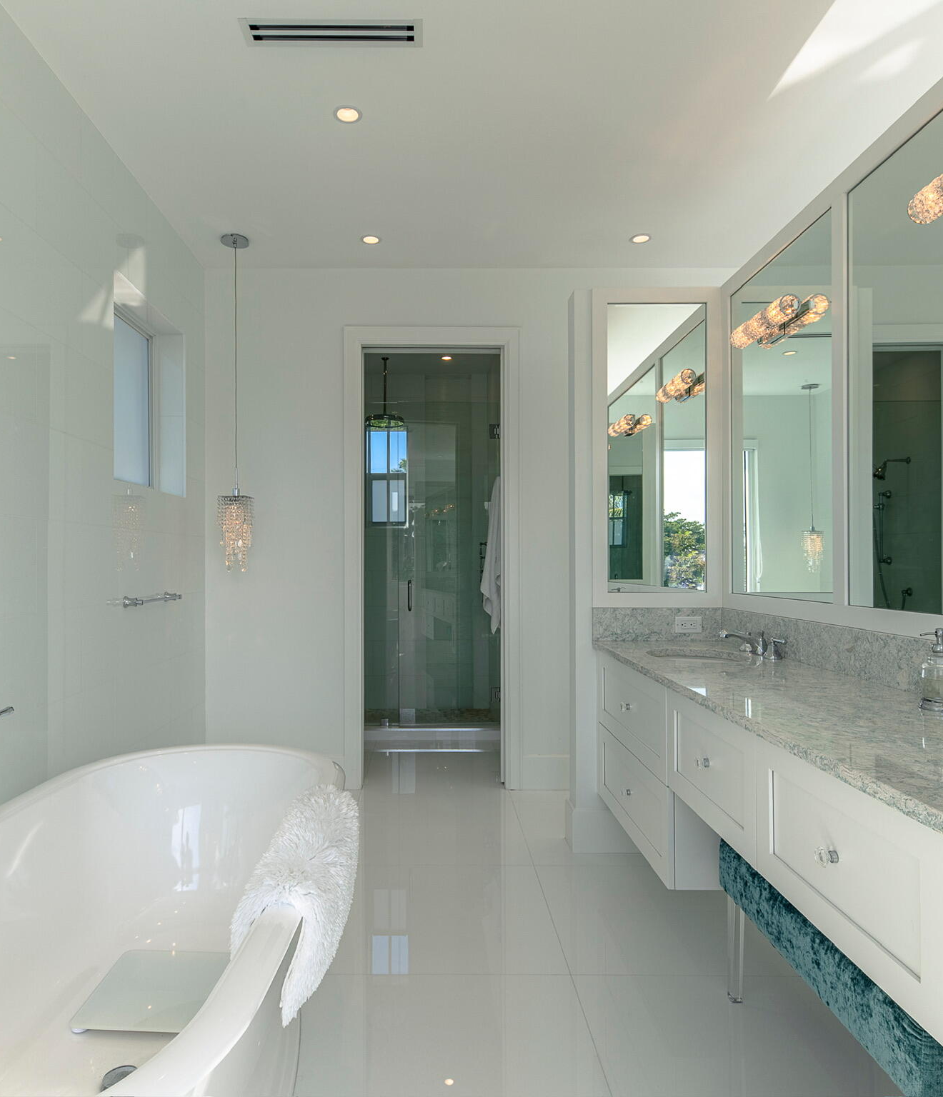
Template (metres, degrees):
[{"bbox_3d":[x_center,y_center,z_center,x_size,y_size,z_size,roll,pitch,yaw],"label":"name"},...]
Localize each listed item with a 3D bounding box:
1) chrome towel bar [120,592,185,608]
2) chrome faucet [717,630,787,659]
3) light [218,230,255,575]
[{"bbox_3d":[-1.385,0.226,3.010,0.082,0.050,0.490,0,-1,-3],"label":"chrome towel bar"},{"bbox_3d":[1.022,0.354,2.580,0.180,0.098,0.340,0,-1,-3],"label":"chrome faucet"},{"bbox_3d":[-1.187,-0.717,3.460,0.182,1.667,0.182,0,-1,-3],"label":"light"}]

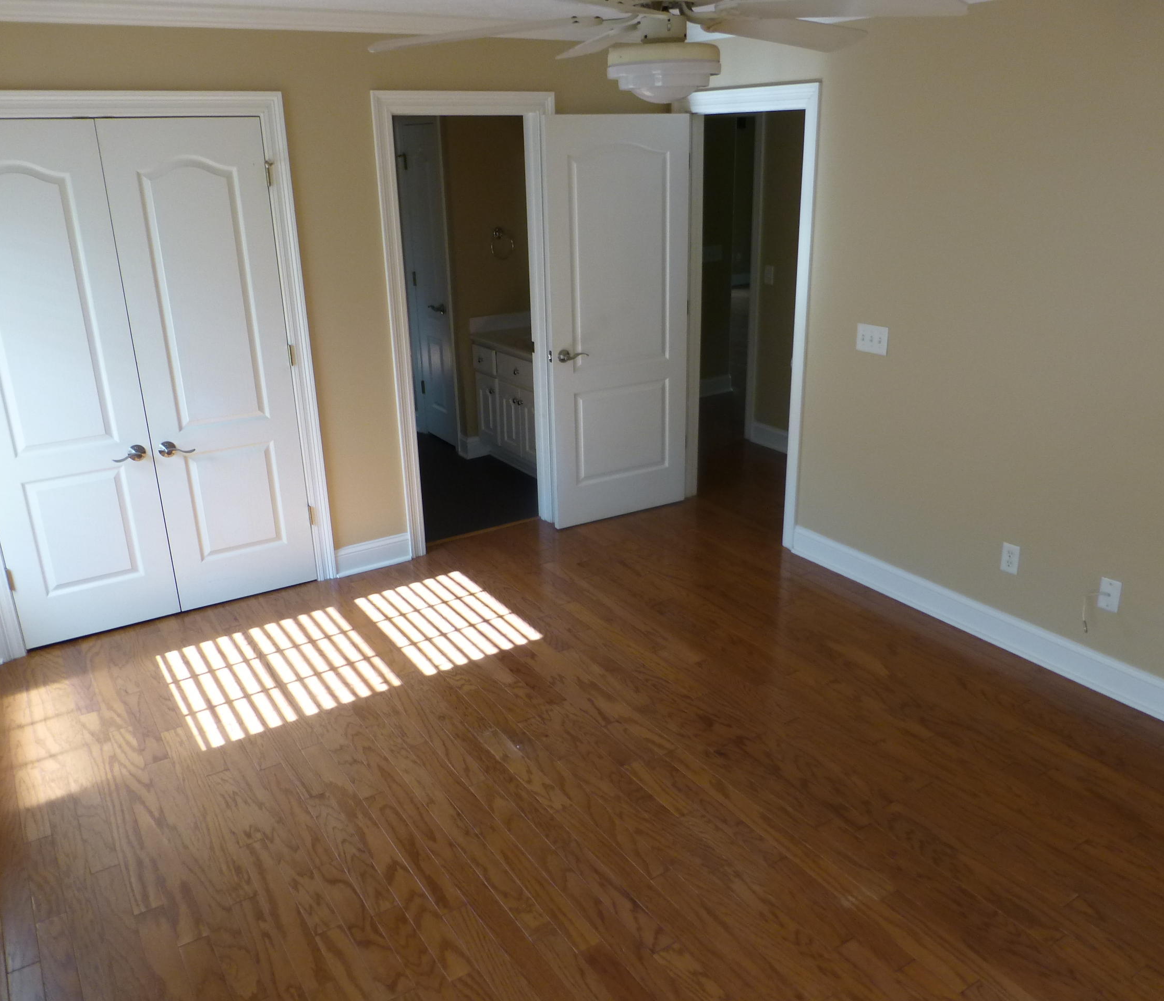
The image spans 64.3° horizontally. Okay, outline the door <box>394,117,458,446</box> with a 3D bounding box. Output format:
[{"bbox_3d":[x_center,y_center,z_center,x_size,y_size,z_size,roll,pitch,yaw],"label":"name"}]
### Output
[{"bbox_3d":[-0.980,-1.386,6.151,0.045,2.035,0.460,-14,24,-31],"label":"door"}]

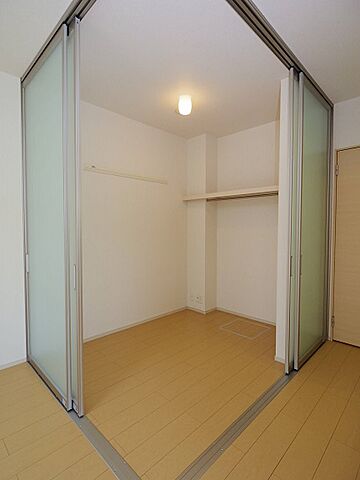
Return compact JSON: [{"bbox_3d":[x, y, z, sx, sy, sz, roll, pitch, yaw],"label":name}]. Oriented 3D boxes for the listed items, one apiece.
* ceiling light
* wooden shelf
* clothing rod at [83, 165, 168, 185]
[{"bbox_3d":[0.059,-1.375,2.450,0.132,0.170,0.132,0,2,1],"label":"ceiling light"},{"bbox_3d":[0.727,-0.574,3.046,0.402,0.052,1.524,-2,3,-44],"label":"wooden shelf"},{"bbox_3d":[-0.564,-0.786,2.827,1.155,0.090,0.050,-2,3,-44],"label":"clothing rod"}]

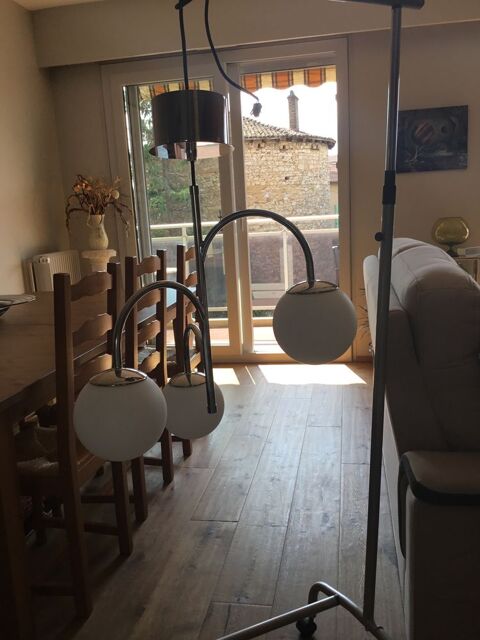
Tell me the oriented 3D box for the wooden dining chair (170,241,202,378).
[{"bbox_3d":[-0.408,0.133,2.861,0.440,1.020,0.420,0,12,13],"label":"wooden dining chair"}]

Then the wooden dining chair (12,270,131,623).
[{"bbox_3d":[-0.604,0.367,1.810,0.440,1.020,0.420,0,12,13],"label":"wooden dining chair"}]

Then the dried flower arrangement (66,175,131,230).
[{"bbox_3d":[-0.995,-0.819,4.014,0.400,0.370,0.340,-1,12,11],"label":"dried flower arrangement"}]

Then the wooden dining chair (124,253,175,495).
[{"bbox_3d":[-0.519,0.256,2.311,0.440,1.020,0.420,0,12,13],"label":"wooden dining chair"}]

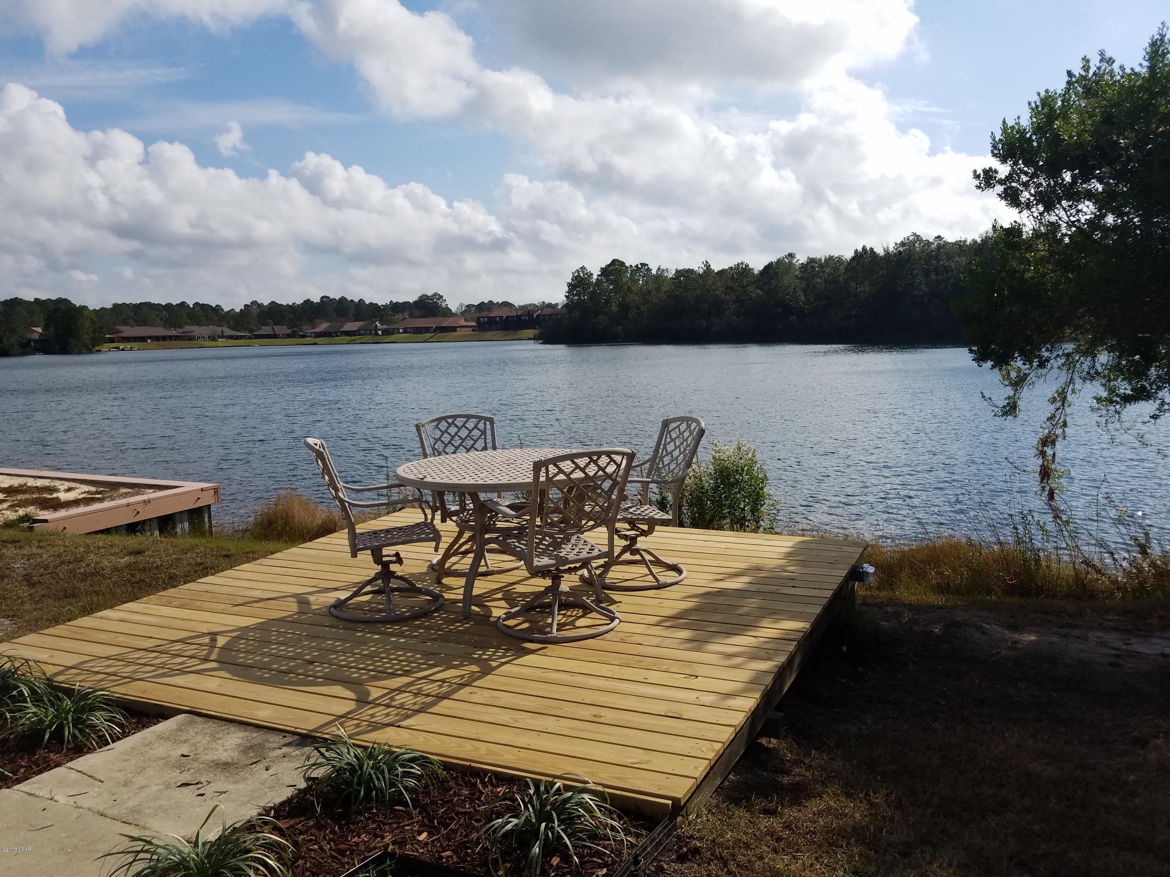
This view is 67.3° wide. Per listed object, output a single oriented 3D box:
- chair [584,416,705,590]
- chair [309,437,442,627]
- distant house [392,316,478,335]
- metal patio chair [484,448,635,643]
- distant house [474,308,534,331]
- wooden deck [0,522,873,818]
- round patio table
[{"bbox_3d":[0.330,0.346,5.199,0.740,0.960,0.630,-4,8,-19],"label":"chair"},{"bbox_3d":[-1.151,0.451,4.752,0.740,0.960,0.630,-4,8,-15],"label":"chair"},{"bbox_3d":[-50.643,-37.525,293.304,29.000,5.900,14.000,-3,7,-12],"label":"distant house"},{"bbox_3d":[-0.117,0.470,4.347,0.630,0.960,0.740,-6,8,-30],"label":"metal patio chair"},{"bbox_3d":[-27.281,-40.363,298.045,19.800,7.800,13.000,-3,7,-9],"label":"distant house"},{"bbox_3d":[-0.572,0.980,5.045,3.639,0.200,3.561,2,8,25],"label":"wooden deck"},{"bbox_3d":[-0.402,0.510,5.008,1.280,0.730,1.280,-2,7,0],"label":"round patio table"}]

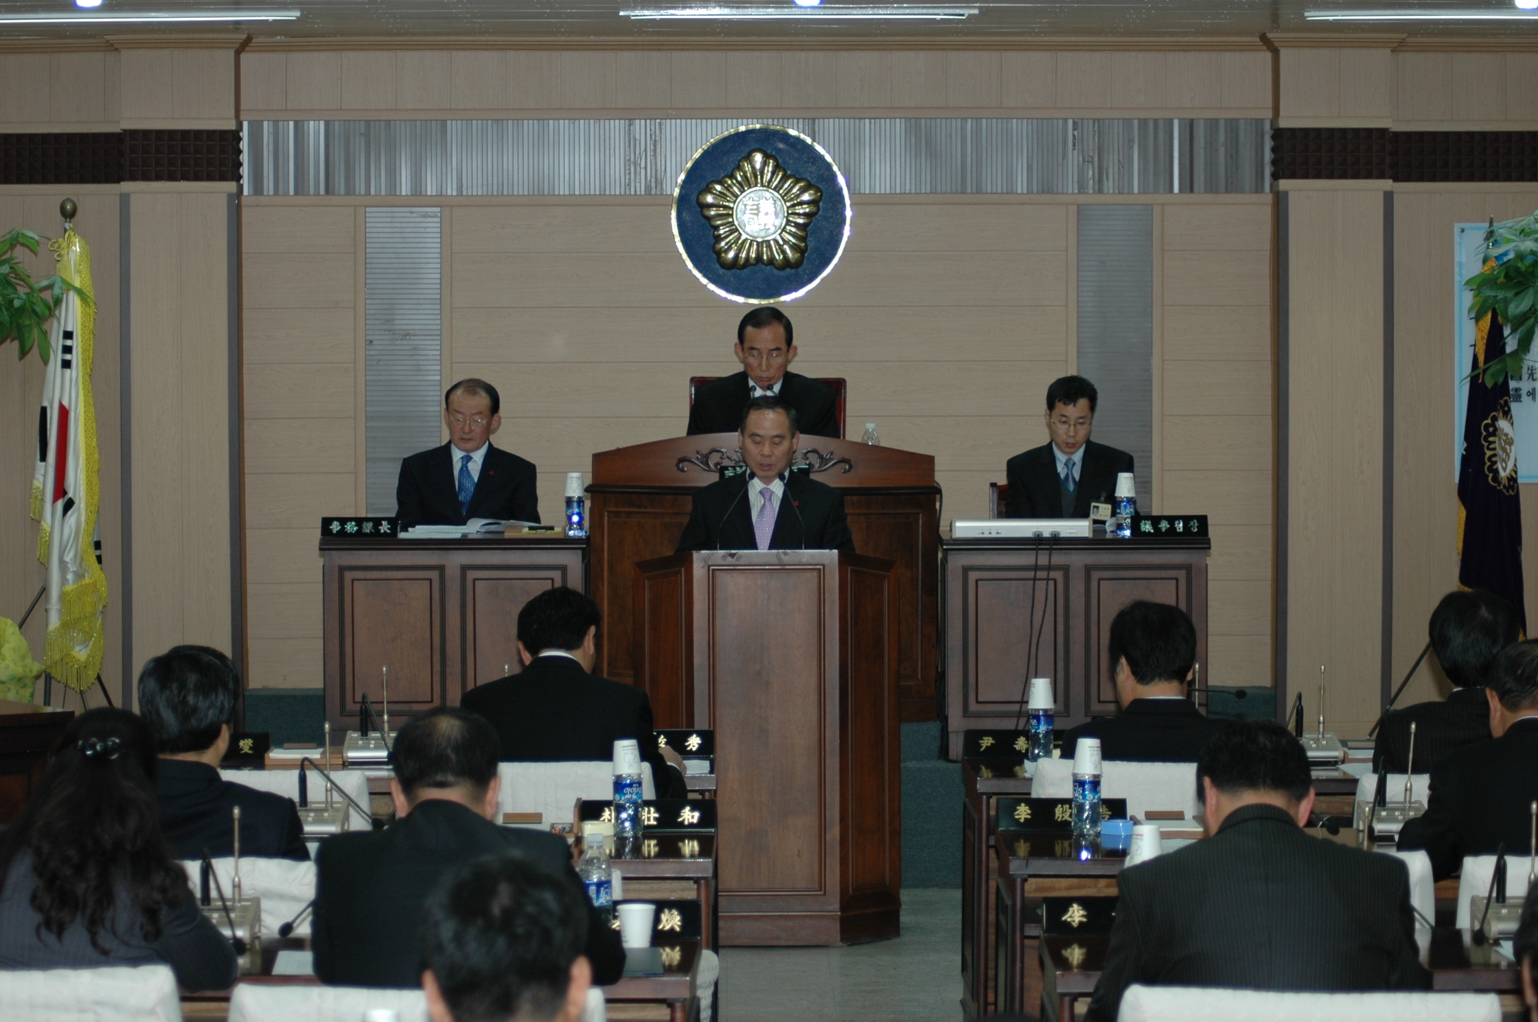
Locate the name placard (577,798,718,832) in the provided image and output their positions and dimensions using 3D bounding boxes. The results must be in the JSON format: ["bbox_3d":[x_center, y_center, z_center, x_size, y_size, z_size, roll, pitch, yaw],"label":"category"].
[{"bbox_3d":[-0.268,0.677,10.060,0.302,0.072,0.060,0,2,0],"label":"name placard"}]

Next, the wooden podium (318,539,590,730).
[{"bbox_3d":[-1.057,0.455,15.242,0.890,0.735,0.550,0,3,0],"label":"wooden podium"}]

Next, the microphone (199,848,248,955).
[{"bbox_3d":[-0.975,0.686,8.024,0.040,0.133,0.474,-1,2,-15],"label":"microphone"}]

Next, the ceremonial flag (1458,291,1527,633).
[{"bbox_3d":[2.567,-0.139,15.900,0.270,1.520,0.220,0,2,0],"label":"ceremonial flag"}]

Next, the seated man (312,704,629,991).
[{"bbox_3d":[-0.498,0.923,7.587,0.510,1.190,0.780,0,2,0],"label":"seated man"}]

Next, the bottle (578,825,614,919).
[{"bbox_3d":[-0.309,0.681,8.029,0.063,0.208,0.063,0,2,0],"label":"bottle"}]

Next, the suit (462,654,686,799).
[{"bbox_3d":[-0.491,0.660,11.250,0.550,0.620,0.450,0,2,5],"label":"suit"}]

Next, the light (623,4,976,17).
[{"bbox_3d":[0.104,-1.738,15.716,1.265,0.048,0.130,0,3,0],"label":"light"}]

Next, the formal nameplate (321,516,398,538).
[{"bbox_3d":[-1.374,0.055,15.050,0.260,0.071,0.060,0,2,0],"label":"formal nameplate"}]

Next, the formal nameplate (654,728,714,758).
[{"bbox_3d":[-0.297,0.617,11.961,0.295,0.071,0.055,0,3,0],"label":"formal nameplate"}]

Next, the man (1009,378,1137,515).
[{"bbox_3d":[1.063,0.163,15.583,0.500,1.260,0.750,0,3,0],"label":"man"}]

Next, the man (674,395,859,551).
[{"bbox_3d":[-0.009,0.464,13.958,0.560,1.630,0.420,0,3,0],"label":"man"}]

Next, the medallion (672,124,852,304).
[{"bbox_3d":[-0.026,-1.105,16.720,0.670,0.670,0.080,0,2,0],"label":"medallion"}]

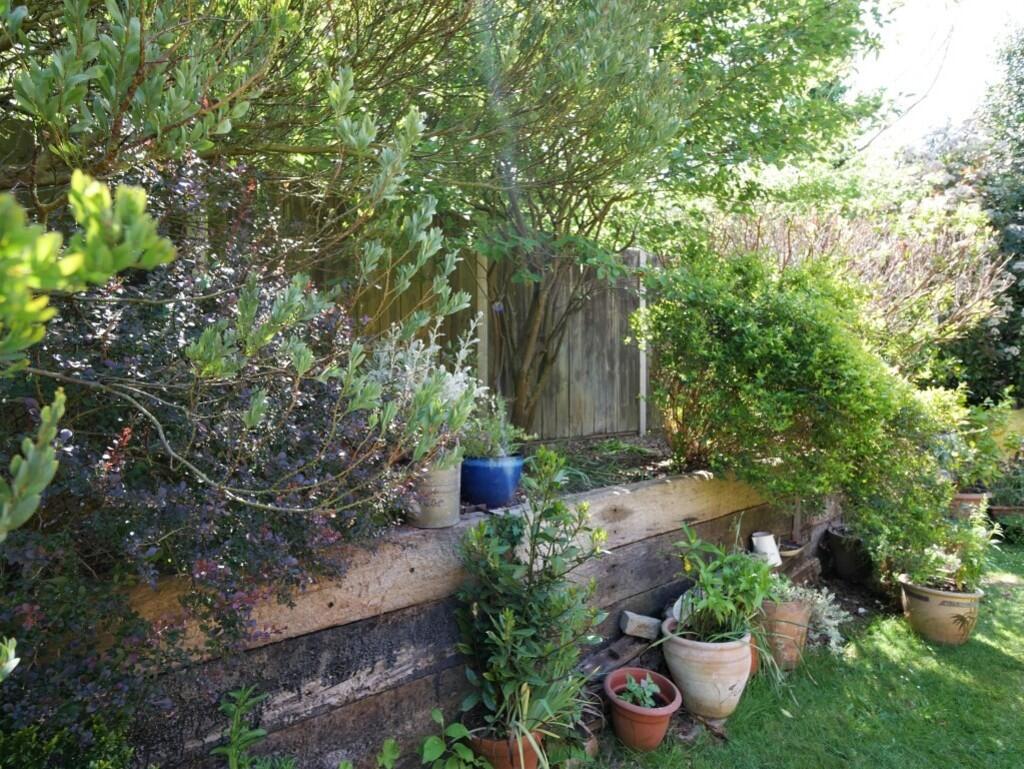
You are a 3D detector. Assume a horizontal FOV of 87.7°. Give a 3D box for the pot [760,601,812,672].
[{"bbox_3d":[1.430,1.290,2.780,0.245,0.350,0.245,0,0,27],"label":"pot"}]

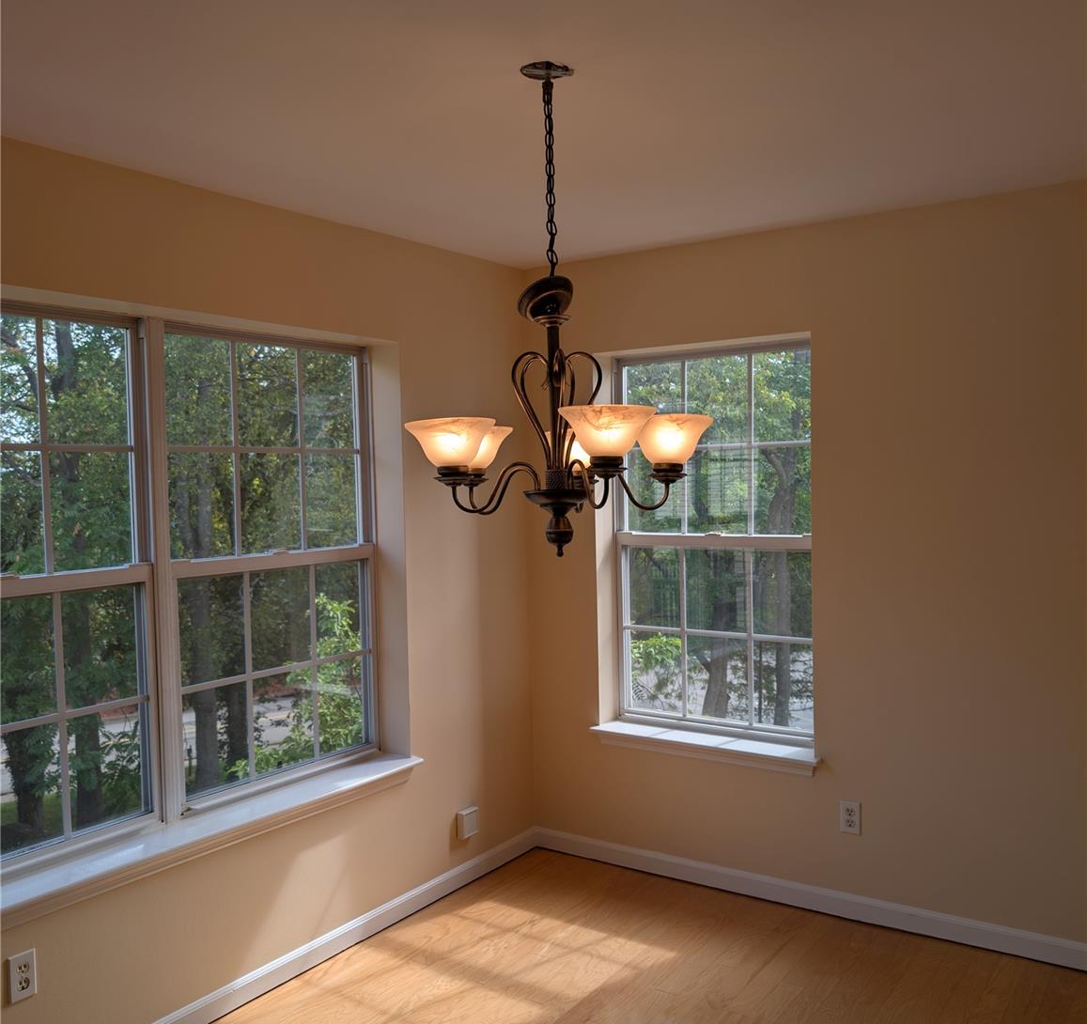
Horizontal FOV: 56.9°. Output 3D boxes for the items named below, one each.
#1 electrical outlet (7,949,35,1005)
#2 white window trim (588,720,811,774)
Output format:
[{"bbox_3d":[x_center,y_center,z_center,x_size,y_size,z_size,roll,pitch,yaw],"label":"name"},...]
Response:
[{"bbox_3d":[-1.283,1.145,2.469,0.008,0.115,0.071,0,2,35],"label":"electrical outlet"},{"bbox_3d":[0.620,0.907,3.831,0.930,0.070,0.167,0,2,35],"label":"white window trim"}]

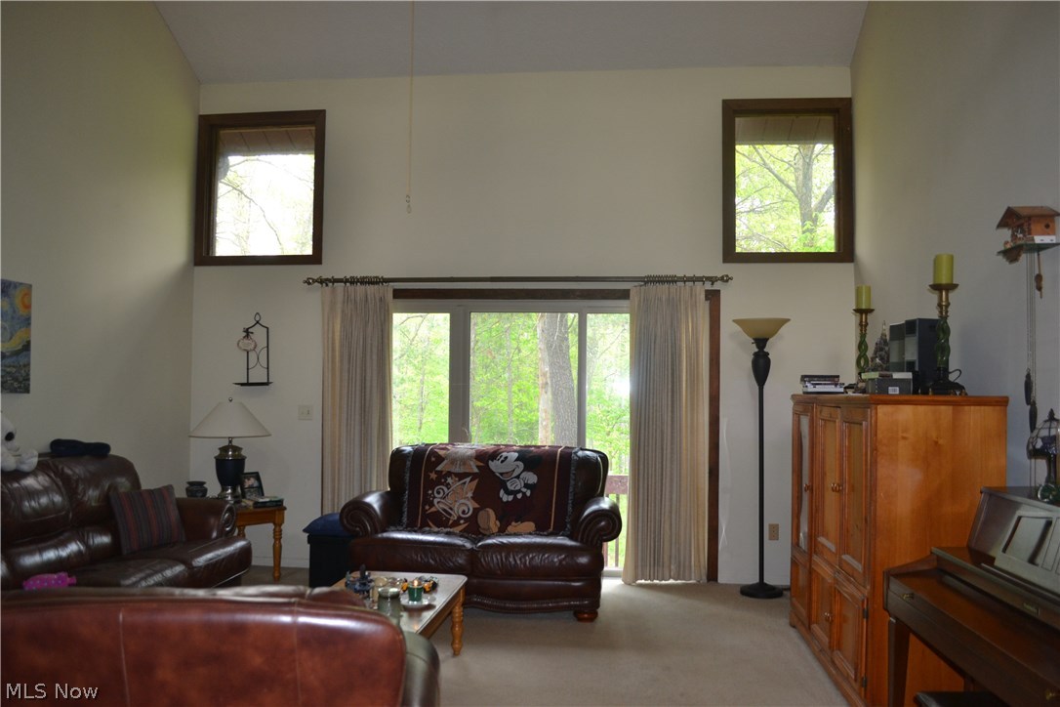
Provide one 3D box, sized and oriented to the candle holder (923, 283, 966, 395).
[{"bbox_3d":[1.821,-0.061,3.457,0.170,0.484,0.165,0,-2,6],"label":"candle holder"}]

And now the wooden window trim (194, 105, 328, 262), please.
[{"bbox_3d":[-2.080,-1.270,6.129,1.035,1.188,0.100,0,-2,6],"label":"wooden window trim"}]

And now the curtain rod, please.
[{"bbox_3d":[-0.127,-0.526,5.720,3.115,0.070,0.080,1,-2,6],"label":"curtain rod"}]

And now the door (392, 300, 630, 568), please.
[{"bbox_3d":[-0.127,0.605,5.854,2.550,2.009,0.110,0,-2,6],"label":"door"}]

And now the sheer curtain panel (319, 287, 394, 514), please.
[{"bbox_3d":[-1.273,0.535,5.784,0.560,2.060,0.120,1,-2,6],"label":"sheer curtain panel"}]

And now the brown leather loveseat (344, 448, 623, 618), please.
[{"bbox_3d":[-0.255,1.089,5.077,1.655,0.960,0.940,1,-2,6],"label":"brown leather loveseat"}]

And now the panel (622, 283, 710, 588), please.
[{"bbox_3d":[0.965,0.563,5.623,0.599,2.110,0.120,0,-2,6],"label":"panel"}]

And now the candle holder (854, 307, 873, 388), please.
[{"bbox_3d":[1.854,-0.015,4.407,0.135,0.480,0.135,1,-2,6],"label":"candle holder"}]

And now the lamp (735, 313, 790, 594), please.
[{"bbox_3d":[1.579,0.689,5.400,0.387,1.875,0.387,0,-2,6],"label":"lamp"}]

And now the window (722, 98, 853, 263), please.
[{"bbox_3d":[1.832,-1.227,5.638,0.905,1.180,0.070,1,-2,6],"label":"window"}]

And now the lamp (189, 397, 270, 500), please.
[{"bbox_3d":[-2.126,0.685,5.644,0.590,0.745,0.590,1,-2,6],"label":"lamp"}]

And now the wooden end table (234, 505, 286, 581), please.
[{"bbox_3d":[-1.990,1.319,5.644,0.520,0.500,0.520,2,-3,-21],"label":"wooden end table"}]

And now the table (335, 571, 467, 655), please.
[{"bbox_3d":[-0.706,1.331,3.591,0.640,0.400,1.180,0,-2,6],"label":"table"}]

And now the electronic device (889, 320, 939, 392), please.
[{"bbox_3d":[1.864,0.029,3.809,0.145,0.364,0.270,1,-2,-7],"label":"electronic device"}]

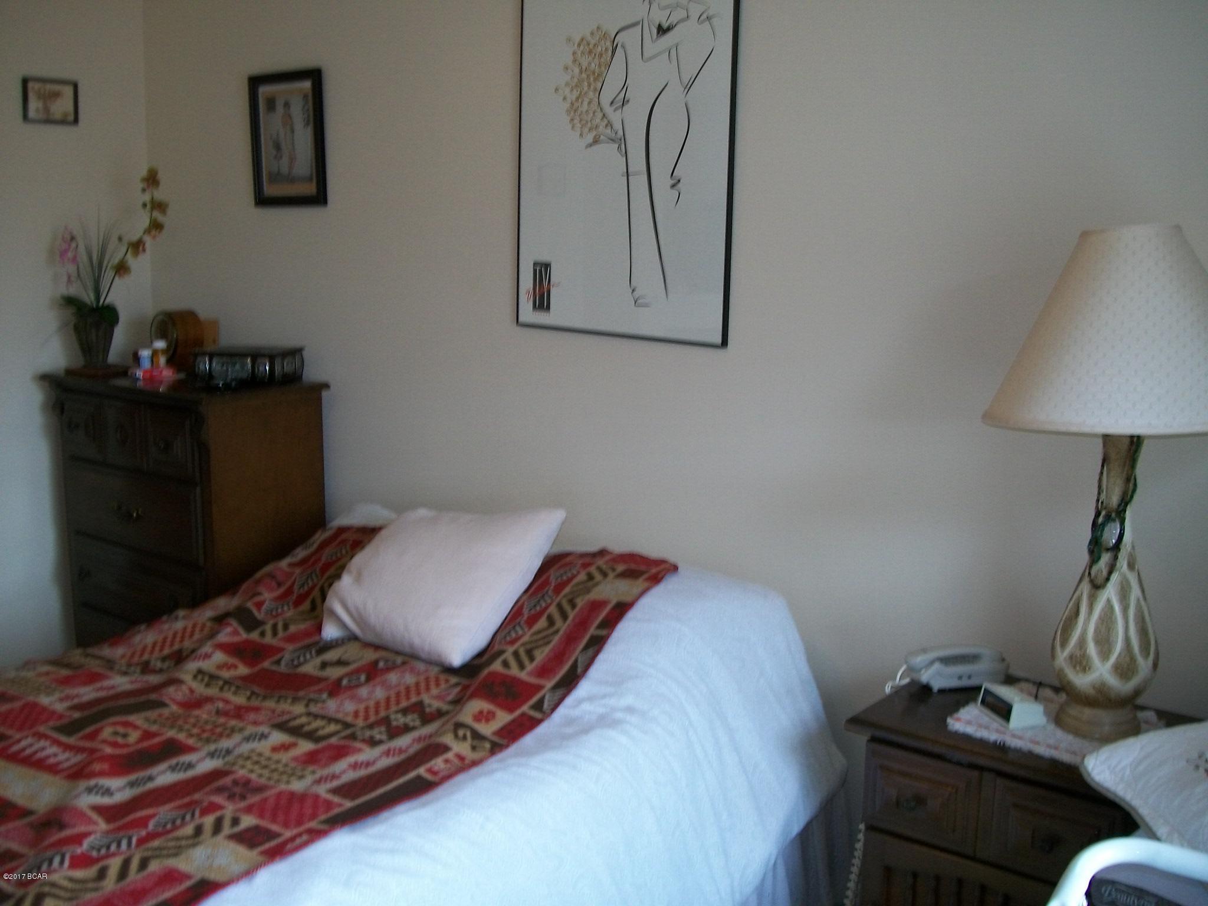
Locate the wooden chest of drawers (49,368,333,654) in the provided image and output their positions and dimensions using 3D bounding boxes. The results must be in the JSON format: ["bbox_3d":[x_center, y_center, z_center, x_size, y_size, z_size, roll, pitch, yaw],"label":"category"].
[{"bbox_3d":[-1.226,0.295,3.745,0.756,1.030,0.439,9,13,36],"label":"wooden chest of drawers"}]

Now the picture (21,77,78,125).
[{"bbox_3d":[-1.630,-1.038,3.717,0.020,0.130,0.174,9,13,36],"label":"picture"}]

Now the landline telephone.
[{"bbox_3d":[0.690,0.419,2.463,0.190,0.066,0.093,-2,11,-14],"label":"landline telephone"}]

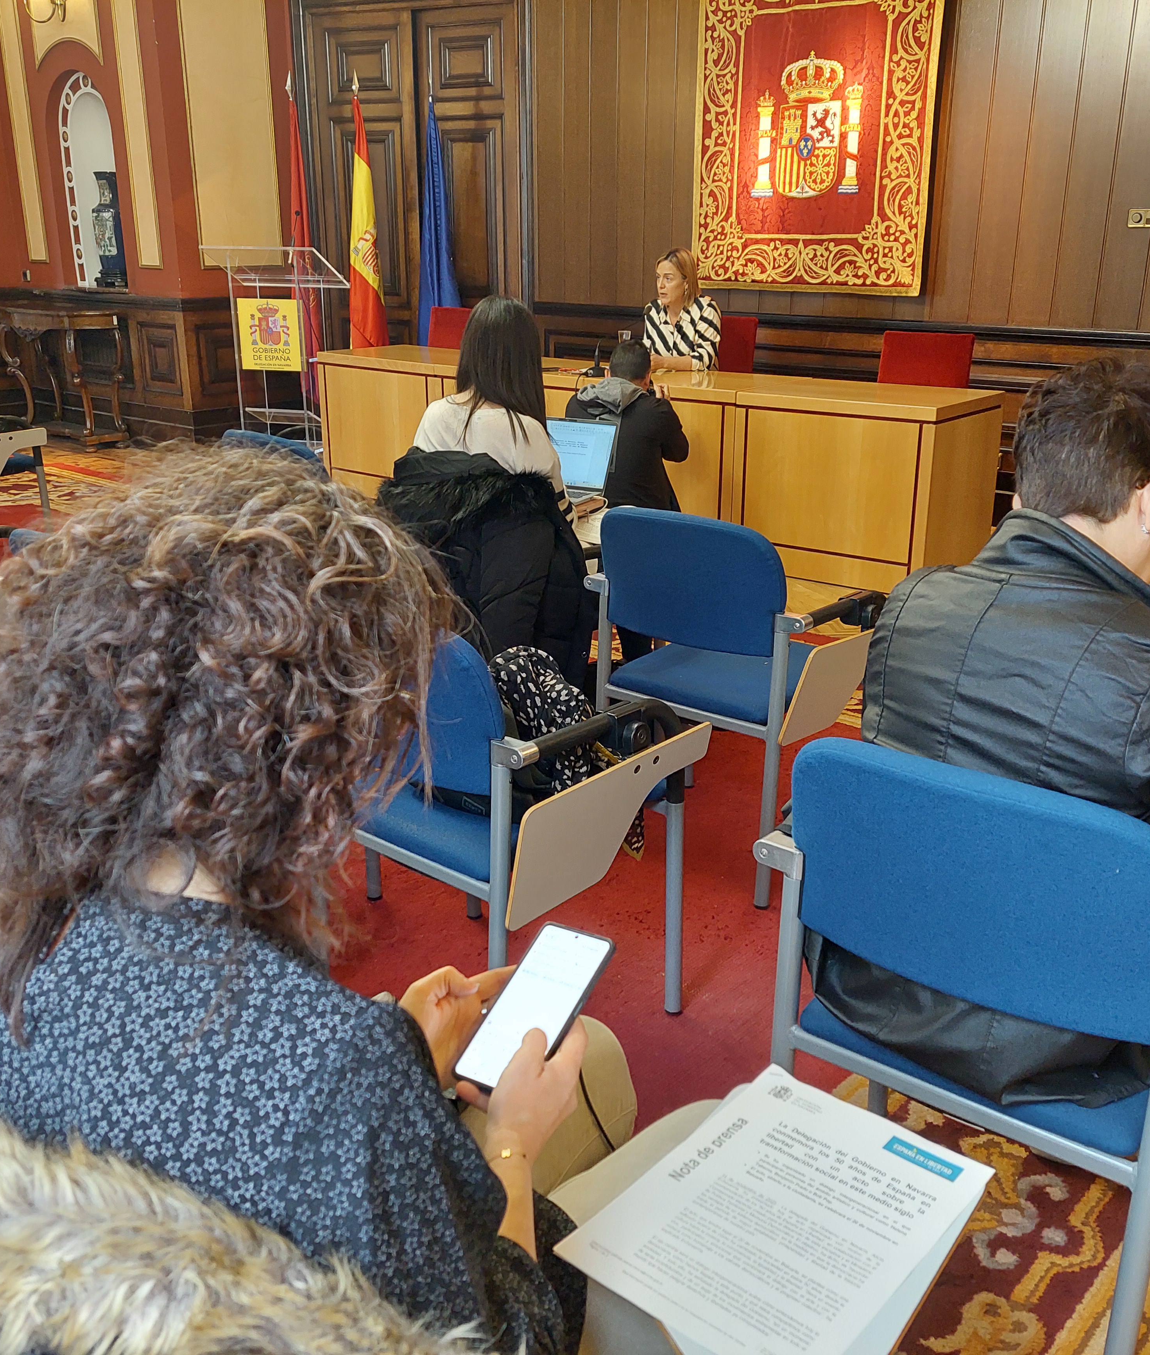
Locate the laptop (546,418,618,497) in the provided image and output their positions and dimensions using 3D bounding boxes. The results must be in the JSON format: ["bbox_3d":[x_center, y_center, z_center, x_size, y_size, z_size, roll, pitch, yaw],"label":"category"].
[{"bbox_3d":[-0.084,-0.638,3.645,0.325,0.215,0.300,12,22,31],"label":"laptop"}]

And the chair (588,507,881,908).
[{"bbox_3d":[0.399,0.010,2.907,0.605,0.848,0.520,16,24,37],"label":"chair"}]

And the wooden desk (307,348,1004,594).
[{"bbox_3d":[0.180,-1.167,6.377,3.801,0.772,0.682,16,25,38],"label":"wooden desk"}]

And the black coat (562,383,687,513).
[{"bbox_3d":[0.202,-0.897,4.900,0.490,0.560,0.400,4,19,11],"label":"black coat"}]

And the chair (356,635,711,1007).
[{"bbox_3d":[-0.140,0.229,2.229,0.599,0.842,0.512,16,25,38],"label":"chair"}]

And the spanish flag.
[{"bbox_3d":[-1.369,-2.906,8.416,0.280,1.830,0.170,16,25,38],"label":"spanish flag"}]

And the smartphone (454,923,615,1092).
[{"bbox_3d":[-0.033,0.285,1.073,0.077,0.010,0.163,10,50,36],"label":"smartphone"}]

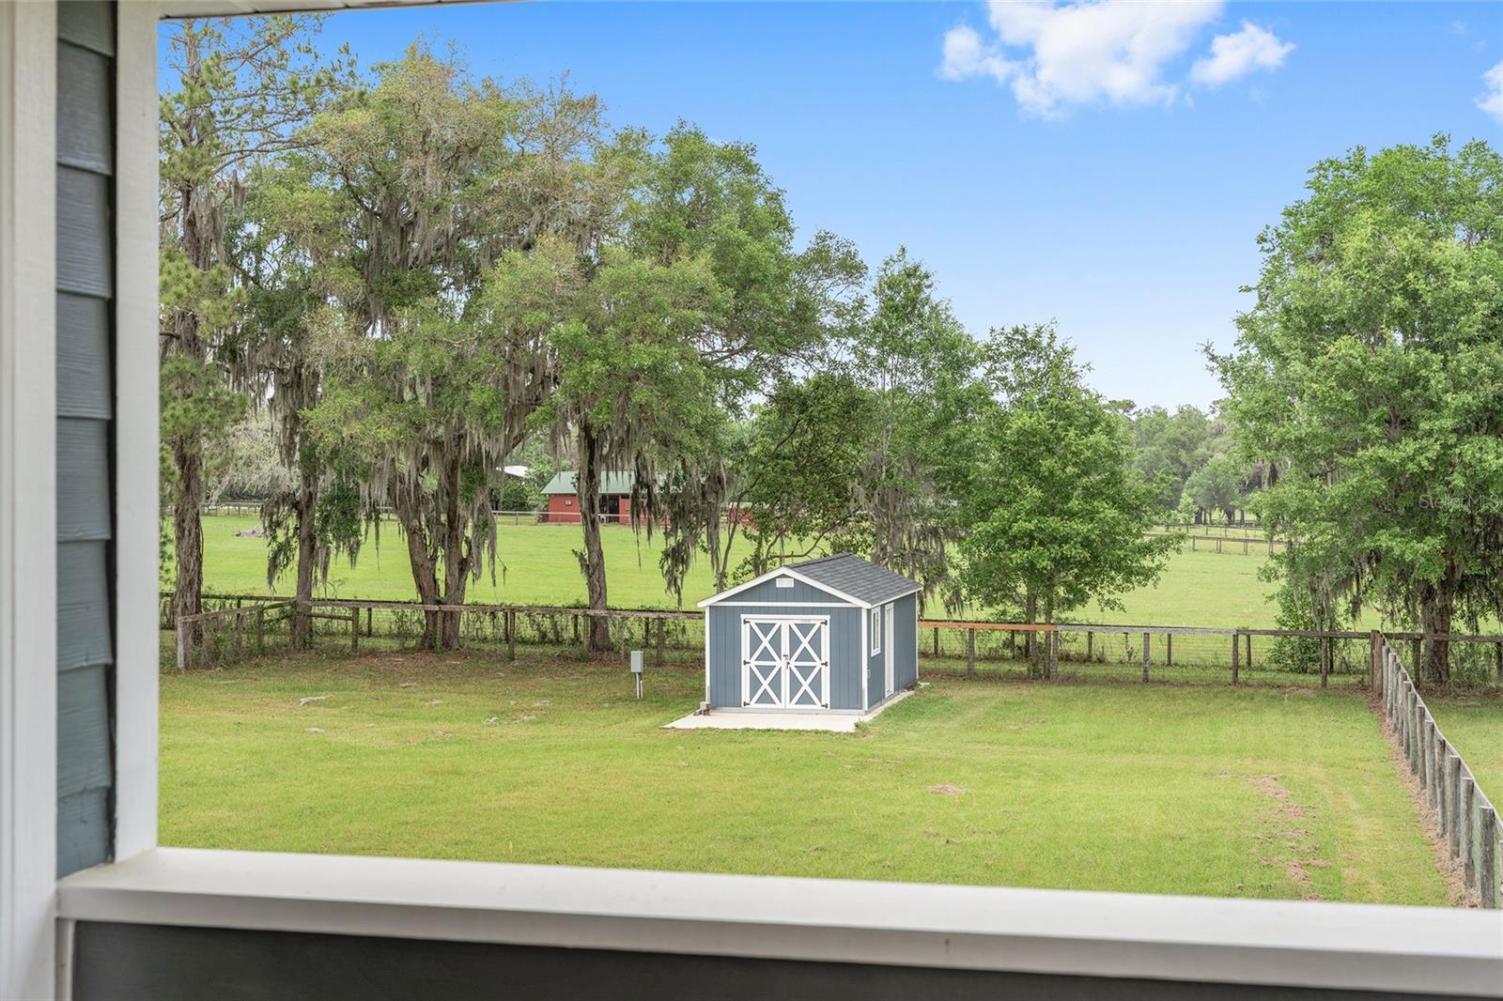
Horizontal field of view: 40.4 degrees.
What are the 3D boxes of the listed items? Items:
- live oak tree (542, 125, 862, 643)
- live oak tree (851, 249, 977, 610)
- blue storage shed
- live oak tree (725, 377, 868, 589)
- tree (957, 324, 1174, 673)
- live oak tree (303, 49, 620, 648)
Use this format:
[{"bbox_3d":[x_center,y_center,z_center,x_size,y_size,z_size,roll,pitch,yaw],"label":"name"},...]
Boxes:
[{"bbox_3d":[-1.471,-3.430,61.000,9.300,15.542,8.800,-1,1,0],"label":"live oak tree"},{"bbox_3d":[4.631,-1.276,57.000,3.700,11.448,3.800,-1,1,0],"label":"live oak tree"},{"bbox_3d":[1.611,3.050,48.980,3.929,3.311,7.410,0,1,14],"label":"blue storage shed"},{"bbox_3d":[1.293,0.458,57.000,4.100,8.047,4.100,-1,1,0],"label":"live oak tree"},{"bbox_3d":[8.310,0.000,54.000,5.700,9.296,5.500,-1,1,0],"label":"tree"},{"bbox_3d":[-8.563,-4.479,60.500,9.300,17.776,9.000,-1,1,0],"label":"live oak tree"}]

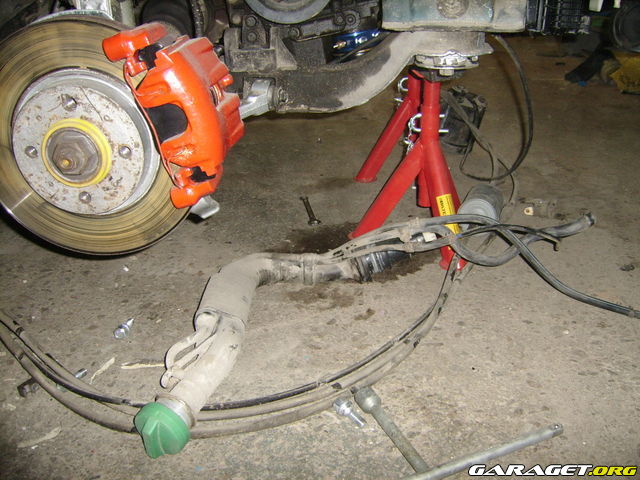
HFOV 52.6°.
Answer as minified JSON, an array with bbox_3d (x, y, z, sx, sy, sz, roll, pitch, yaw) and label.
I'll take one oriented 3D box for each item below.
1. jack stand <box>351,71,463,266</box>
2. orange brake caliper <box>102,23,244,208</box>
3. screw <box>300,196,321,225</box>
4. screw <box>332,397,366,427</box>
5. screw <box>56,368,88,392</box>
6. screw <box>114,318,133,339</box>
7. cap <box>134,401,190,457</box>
[{"bbox_3d":[0.240,-0.170,1.337,0.270,0.360,0.240,20,29,39],"label":"jack stand"},{"bbox_3d":[-0.142,-0.144,0.697,0.096,0.188,0.115,-18,20,10],"label":"orange brake caliper"},{"bbox_3d":[-0.026,-0.070,1.545,0.028,0.012,0.185,-2,22,-8],"label":"screw"},{"bbox_3d":[0.038,0.221,0.822,0.023,0.022,0.051,-17,32,-36],"label":"screw"},{"bbox_3d":[-0.336,0.191,0.882,0.023,0.022,0.051,10,19,21],"label":"screw"},{"bbox_3d":[-0.304,0.137,1.017,0.023,0.022,0.051,3,18,6],"label":"screw"},{"bbox_3d":[-0.181,0.219,0.744,0.066,0.066,0.041,5,22,11],"label":"cap"}]

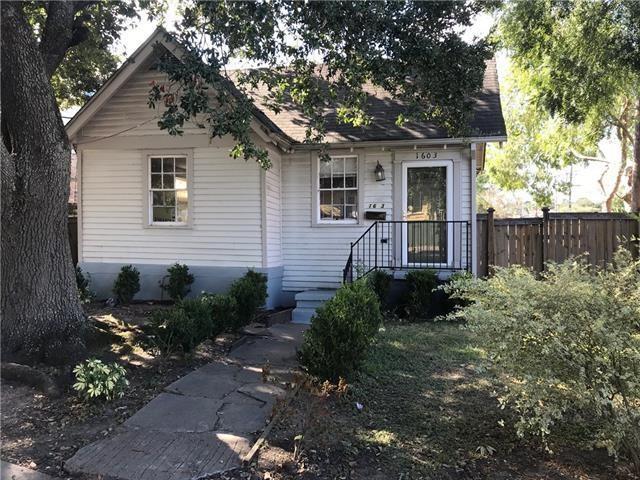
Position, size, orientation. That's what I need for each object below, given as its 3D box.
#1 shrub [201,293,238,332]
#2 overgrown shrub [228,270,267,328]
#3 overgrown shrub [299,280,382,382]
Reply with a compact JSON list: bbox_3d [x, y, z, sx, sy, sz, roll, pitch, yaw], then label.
[{"bbox_3d":[-1.574,1.128,7.950,0.640,0.564,0.640,0,0,10],"label":"shrub"},{"bbox_3d":[-1.204,0.973,8.600,0.650,0.853,0.680,0,0,10],"label":"overgrown shrub"},{"bbox_3d":[0.230,0.987,5.800,0.900,1.026,0.920,0,0,10],"label":"overgrown shrub"}]

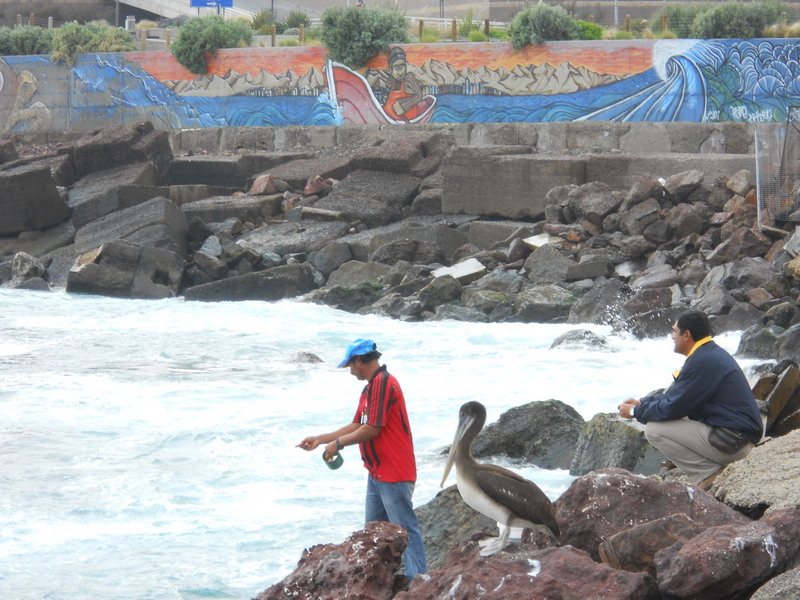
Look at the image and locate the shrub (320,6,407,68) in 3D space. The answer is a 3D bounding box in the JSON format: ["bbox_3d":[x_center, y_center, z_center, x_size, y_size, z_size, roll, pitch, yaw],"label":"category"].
[{"bbox_3d":[-1.137,-8.180,96.500,2.650,1.900,2.100,0,2,0],"label":"shrub"}]

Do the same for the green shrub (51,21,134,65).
[{"bbox_3d":[-9.781,-8.190,98.500,2.600,1.350,1.700,0,2,0],"label":"green shrub"}]

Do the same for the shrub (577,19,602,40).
[{"bbox_3d":[5.509,-7.905,90.500,0.847,0.643,0.800,0,2,0],"label":"shrub"}]

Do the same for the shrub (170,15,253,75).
[{"bbox_3d":[-5.935,-8.044,97.500,2.550,1.850,2.000,0,2,0],"label":"shrub"}]

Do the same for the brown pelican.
[{"bbox_3d":[0.513,0.911,15.800,0.600,0.790,0.280,-1,2,-13],"label":"brown pelican"}]

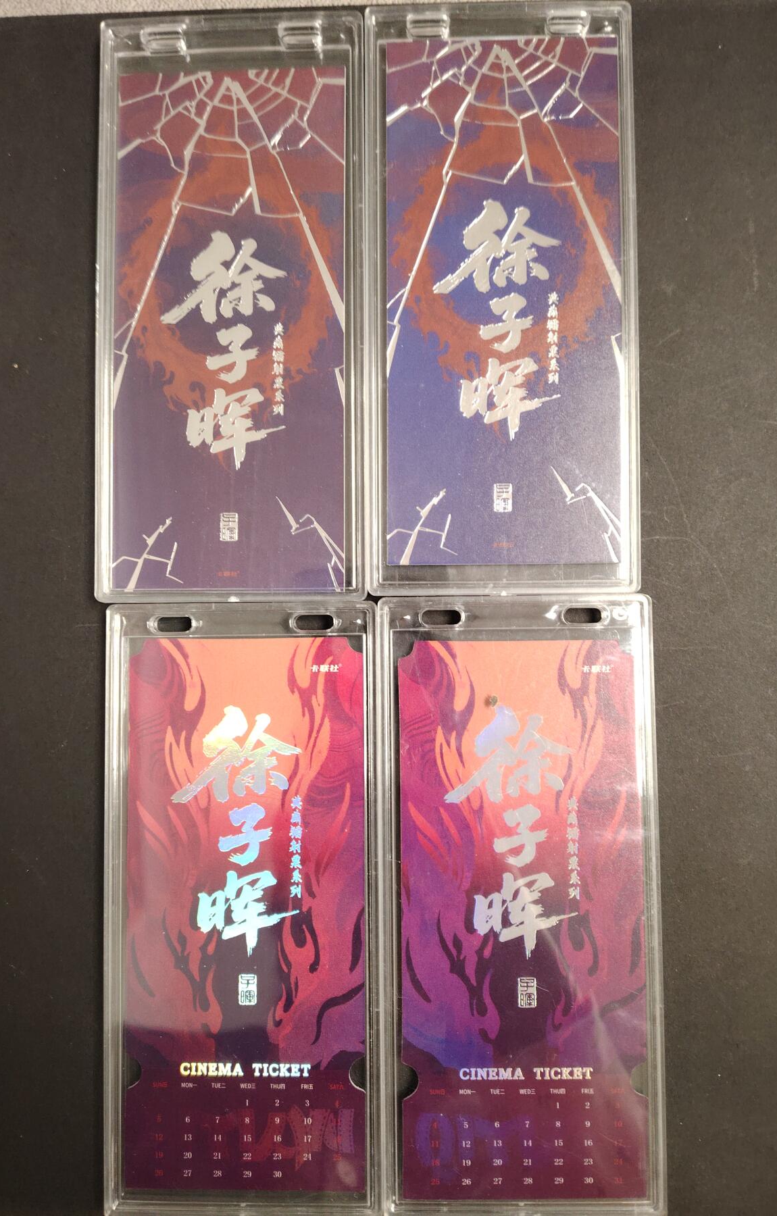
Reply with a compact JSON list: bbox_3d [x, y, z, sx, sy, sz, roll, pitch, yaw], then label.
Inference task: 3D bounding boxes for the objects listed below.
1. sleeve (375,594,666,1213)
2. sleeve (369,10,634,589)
[{"bbox_3d":[0.033,0.074,0.215,0.070,0.006,0.155,-1,88,2],"label":"sleeve"},{"bbox_3d":[0.029,-0.081,0.222,0.070,0.006,0.155,0,88,2],"label":"sleeve"}]

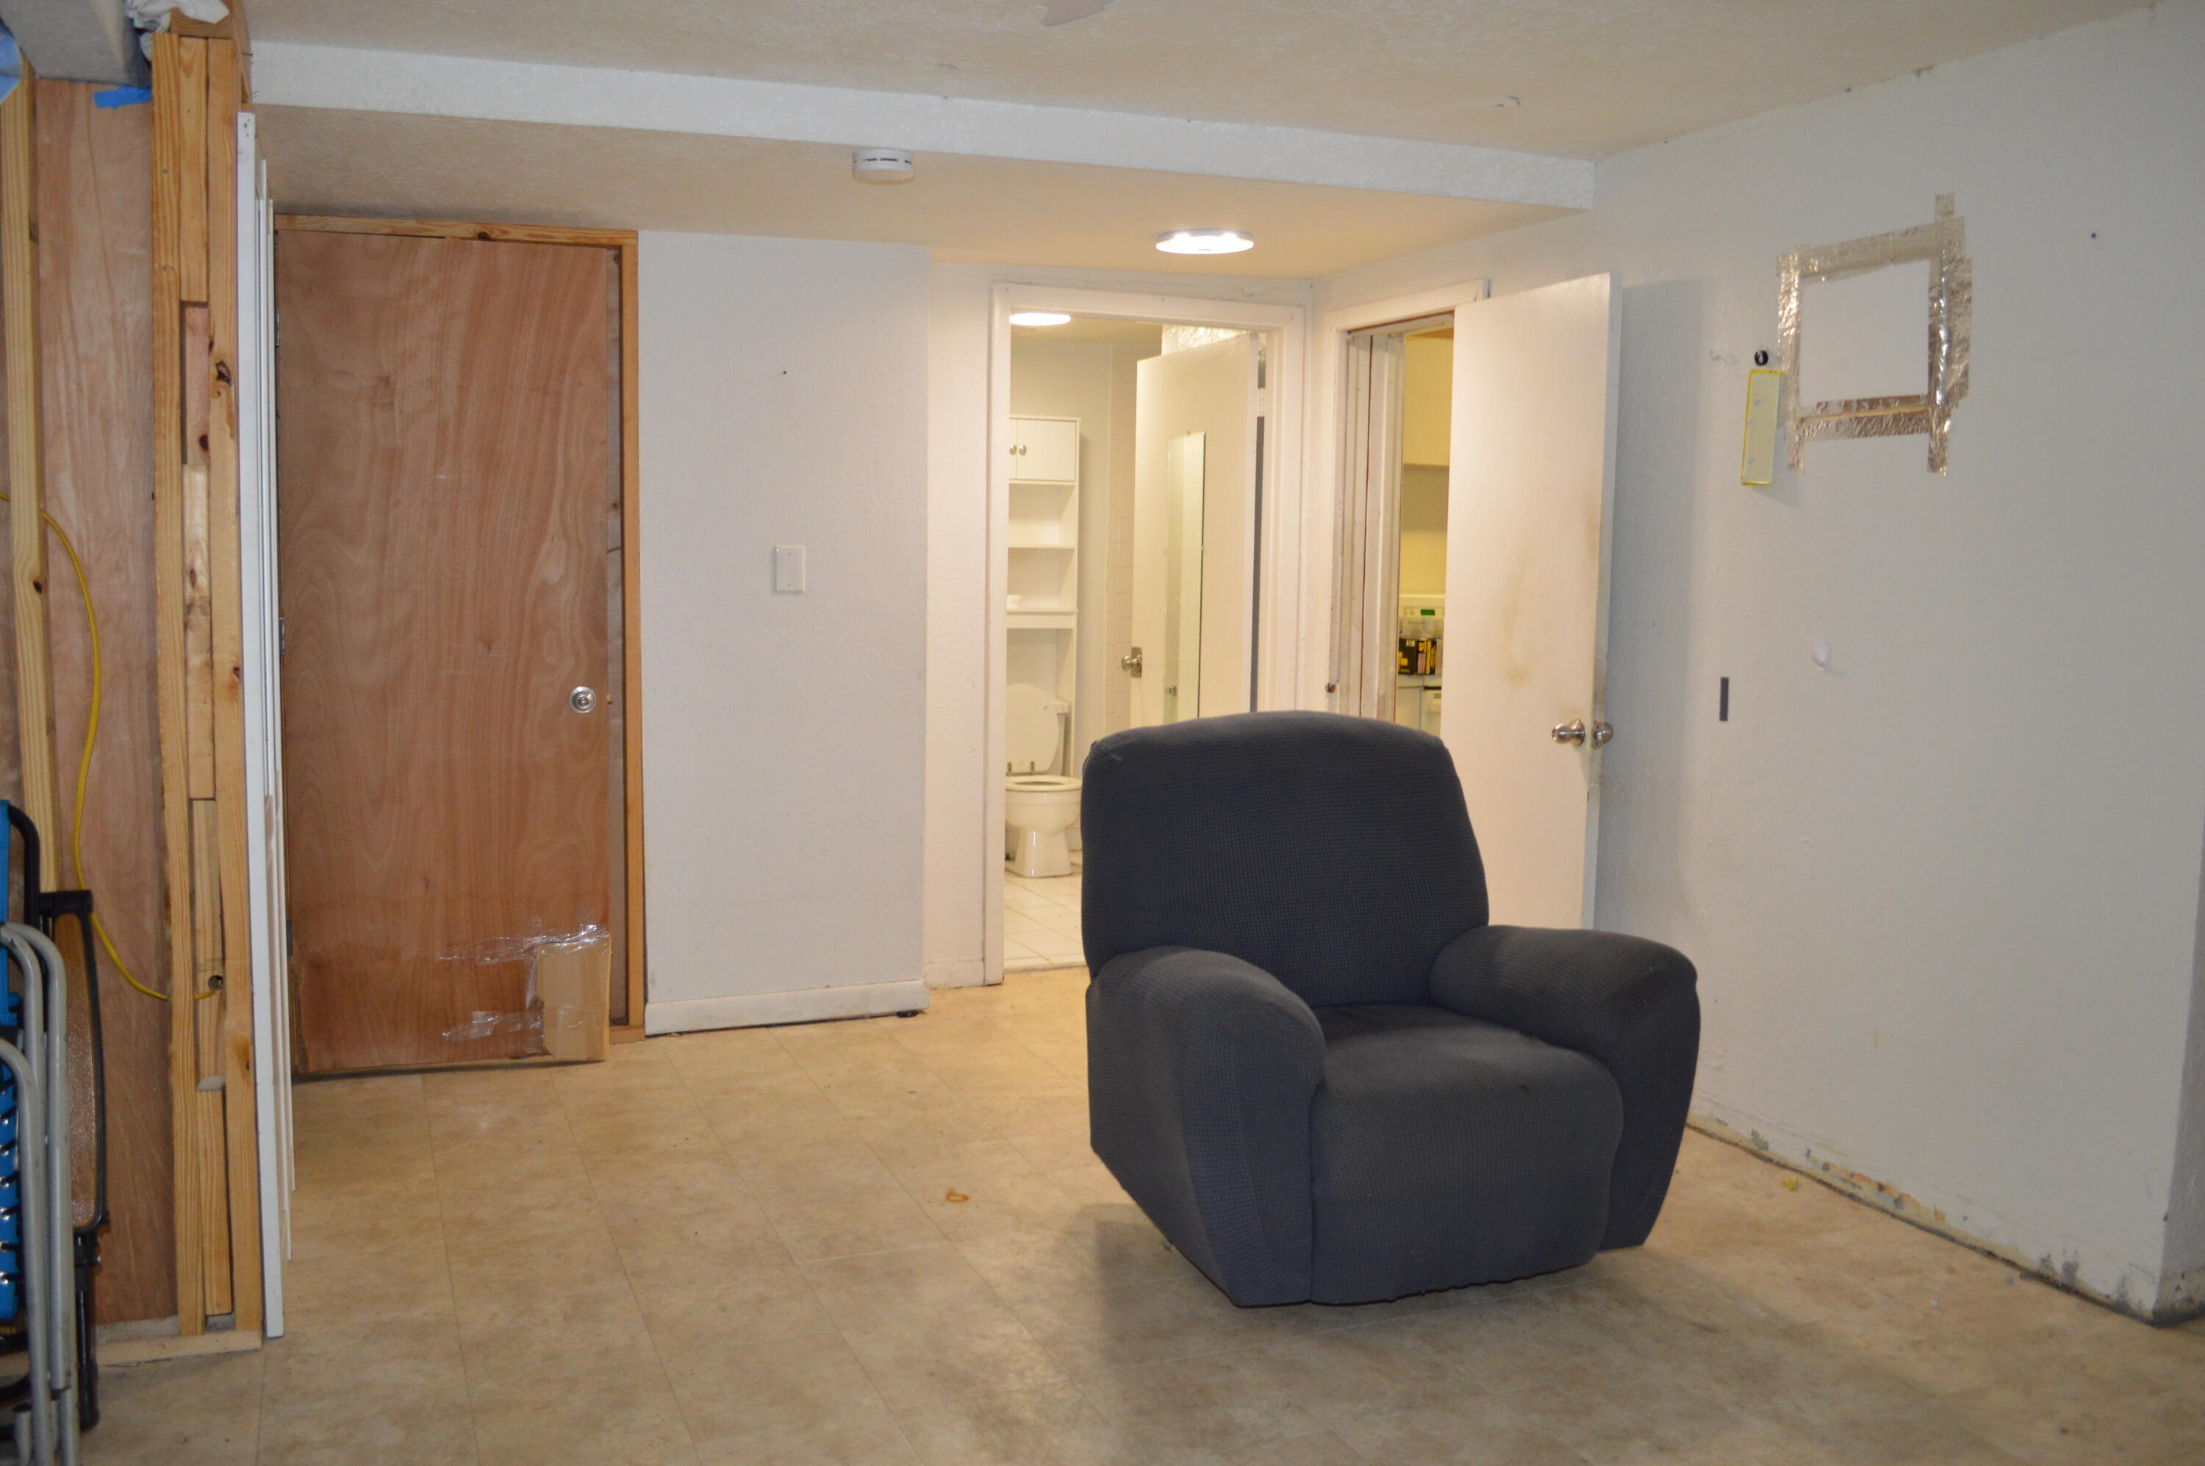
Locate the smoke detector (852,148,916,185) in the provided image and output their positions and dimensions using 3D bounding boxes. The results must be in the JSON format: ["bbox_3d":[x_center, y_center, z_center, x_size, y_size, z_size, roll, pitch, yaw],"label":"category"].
[{"bbox_3d":[-0.499,-1.263,3.698,0.135,0.050,0.135,-1,7,-21],"label":"smoke detector"}]

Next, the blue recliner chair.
[{"bbox_3d":[0.530,0.480,3.347,0.980,0.990,0.910,-1,7,-18],"label":"blue recliner chair"}]

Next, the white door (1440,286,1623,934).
[{"bbox_3d":[1.082,-0.134,4.276,0.035,2.000,0.645,-1,7,-21],"label":"white door"}]

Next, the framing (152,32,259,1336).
[{"bbox_3d":[-1.421,-0.039,2.638,0.123,2.047,0.090,0,6,-21],"label":"framing"}]

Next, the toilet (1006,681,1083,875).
[{"bbox_3d":[-0.312,0.192,6.831,0.450,0.750,0.700,-1,7,-17],"label":"toilet"}]

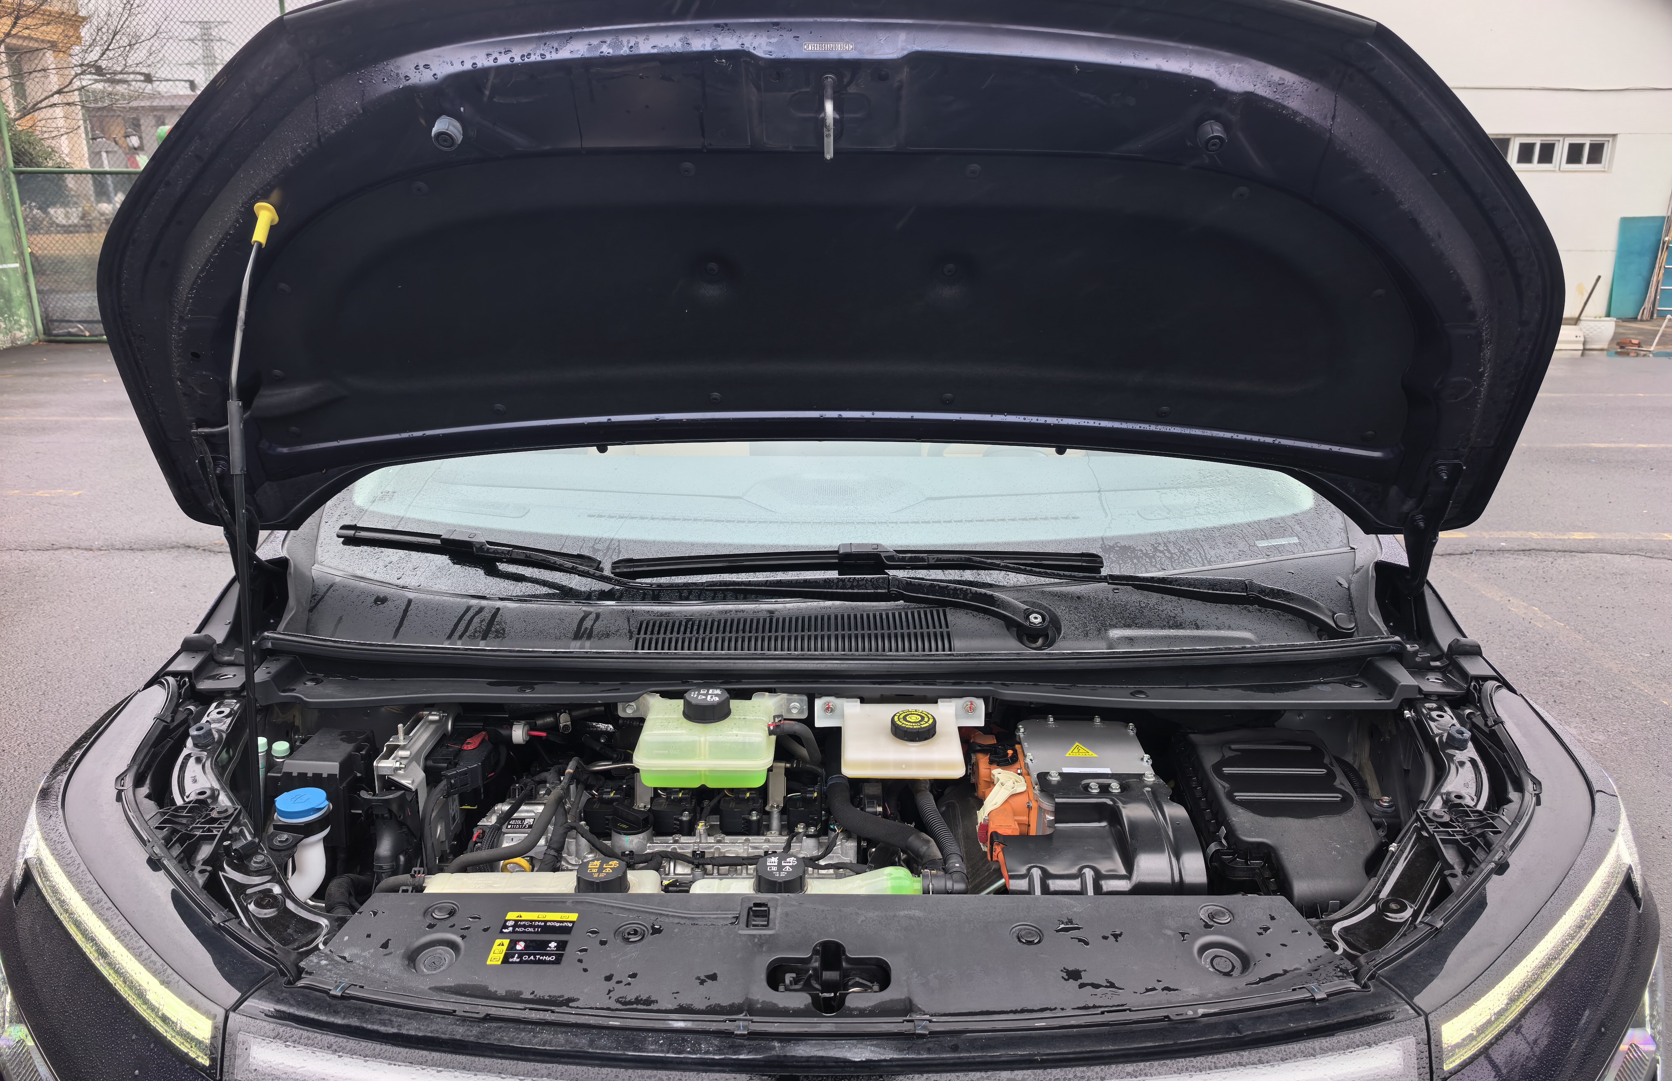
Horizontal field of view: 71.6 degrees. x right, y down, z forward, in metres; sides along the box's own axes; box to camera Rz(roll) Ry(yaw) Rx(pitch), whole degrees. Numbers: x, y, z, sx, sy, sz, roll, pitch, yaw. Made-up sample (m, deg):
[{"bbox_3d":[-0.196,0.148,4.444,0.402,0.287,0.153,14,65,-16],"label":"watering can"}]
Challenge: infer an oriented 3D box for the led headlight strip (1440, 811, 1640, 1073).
[{"bbox_3d":[0.661,0.370,1.071,0.380,0.075,0.055,-12,19,-37],"label":"led headlight strip"}]

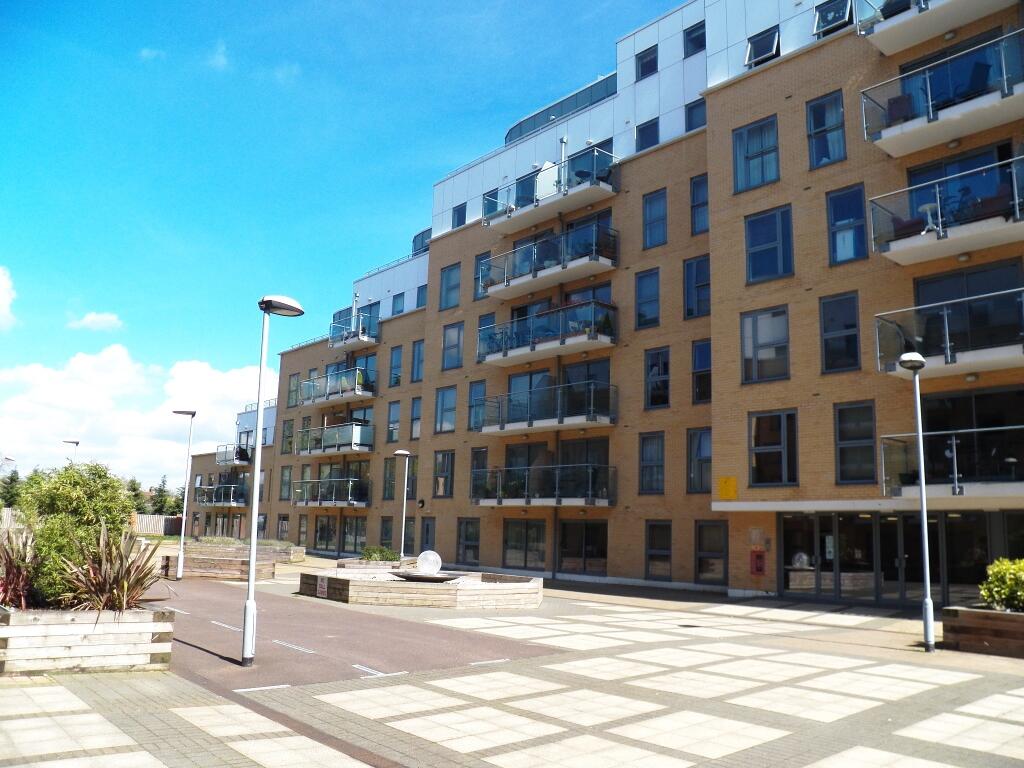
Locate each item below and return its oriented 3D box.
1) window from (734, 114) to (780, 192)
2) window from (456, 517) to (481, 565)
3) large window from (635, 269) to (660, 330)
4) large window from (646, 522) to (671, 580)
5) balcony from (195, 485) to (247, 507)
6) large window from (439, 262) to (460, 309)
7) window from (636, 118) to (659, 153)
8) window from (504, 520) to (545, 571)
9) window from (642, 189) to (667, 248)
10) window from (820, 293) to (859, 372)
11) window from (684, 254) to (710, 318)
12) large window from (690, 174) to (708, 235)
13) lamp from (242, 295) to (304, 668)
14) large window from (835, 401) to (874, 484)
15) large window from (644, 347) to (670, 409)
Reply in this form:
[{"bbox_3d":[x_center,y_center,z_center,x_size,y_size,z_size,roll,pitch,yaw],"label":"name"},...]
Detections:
[{"bbox_3d":[7.077,-6.608,23.970,0.150,1.988,1.416,11,-14,-41],"label":"window"},{"bbox_3d":[-1.751,6.516,34.212,0.120,1.920,1.420,11,-13,-41],"label":"window"},{"bbox_3d":[4.721,-2.909,28.614,0.180,2.071,1.035,10,-13,-41],"label":"large window"},{"bbox_3d":[4.738,5.346,26.579,0.130,1.860,1.006,11,-14,-40],"label":"large window"},{"bbox_3d":[-20.240,7.908,57.769,1.250,1.410,6.134,10,-13,-39],"label":"balcony"},{"bbox_3d":[-2.780,-4.400,37.763,0.150,1.988,1.426,11,-14,-41],"label":"large window"},{"bbox_3d":[4.857,-8.787,29.423,0.120,1.030,1.060,8,-11,-39],"label":"window"},{"bbox_3d":[0.487,6.137,31.721,0.120,1.880,2.390,11,-13,-41],"label":"window"},{"bbox_3d":[5.004,-5.715,28.758,0.130,2.067,1.014,11,-14,-40],"label":"window"},{"bbox_3d":[8.406,-1.288,21.158,0.180,2.028,1.033,10,-13,-41],"label":"window"},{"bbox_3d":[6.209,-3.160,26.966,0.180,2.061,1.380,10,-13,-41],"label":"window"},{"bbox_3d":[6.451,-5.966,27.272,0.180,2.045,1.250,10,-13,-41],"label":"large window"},{"bbox_3d":[-2.786,1.091,9.832,0.600,4.300,0.270,9,-13,-36],"label":"lamp"},{"bbox_3d":[8.480,1.462,20.385,0.120,2.040,1.050,8,-11,-39],"label":"large window"},{"bbox_3d":[4.944,-0.172,27.998,0.150,2.018,1.038,11,-14,-41],"label":"large window"}]

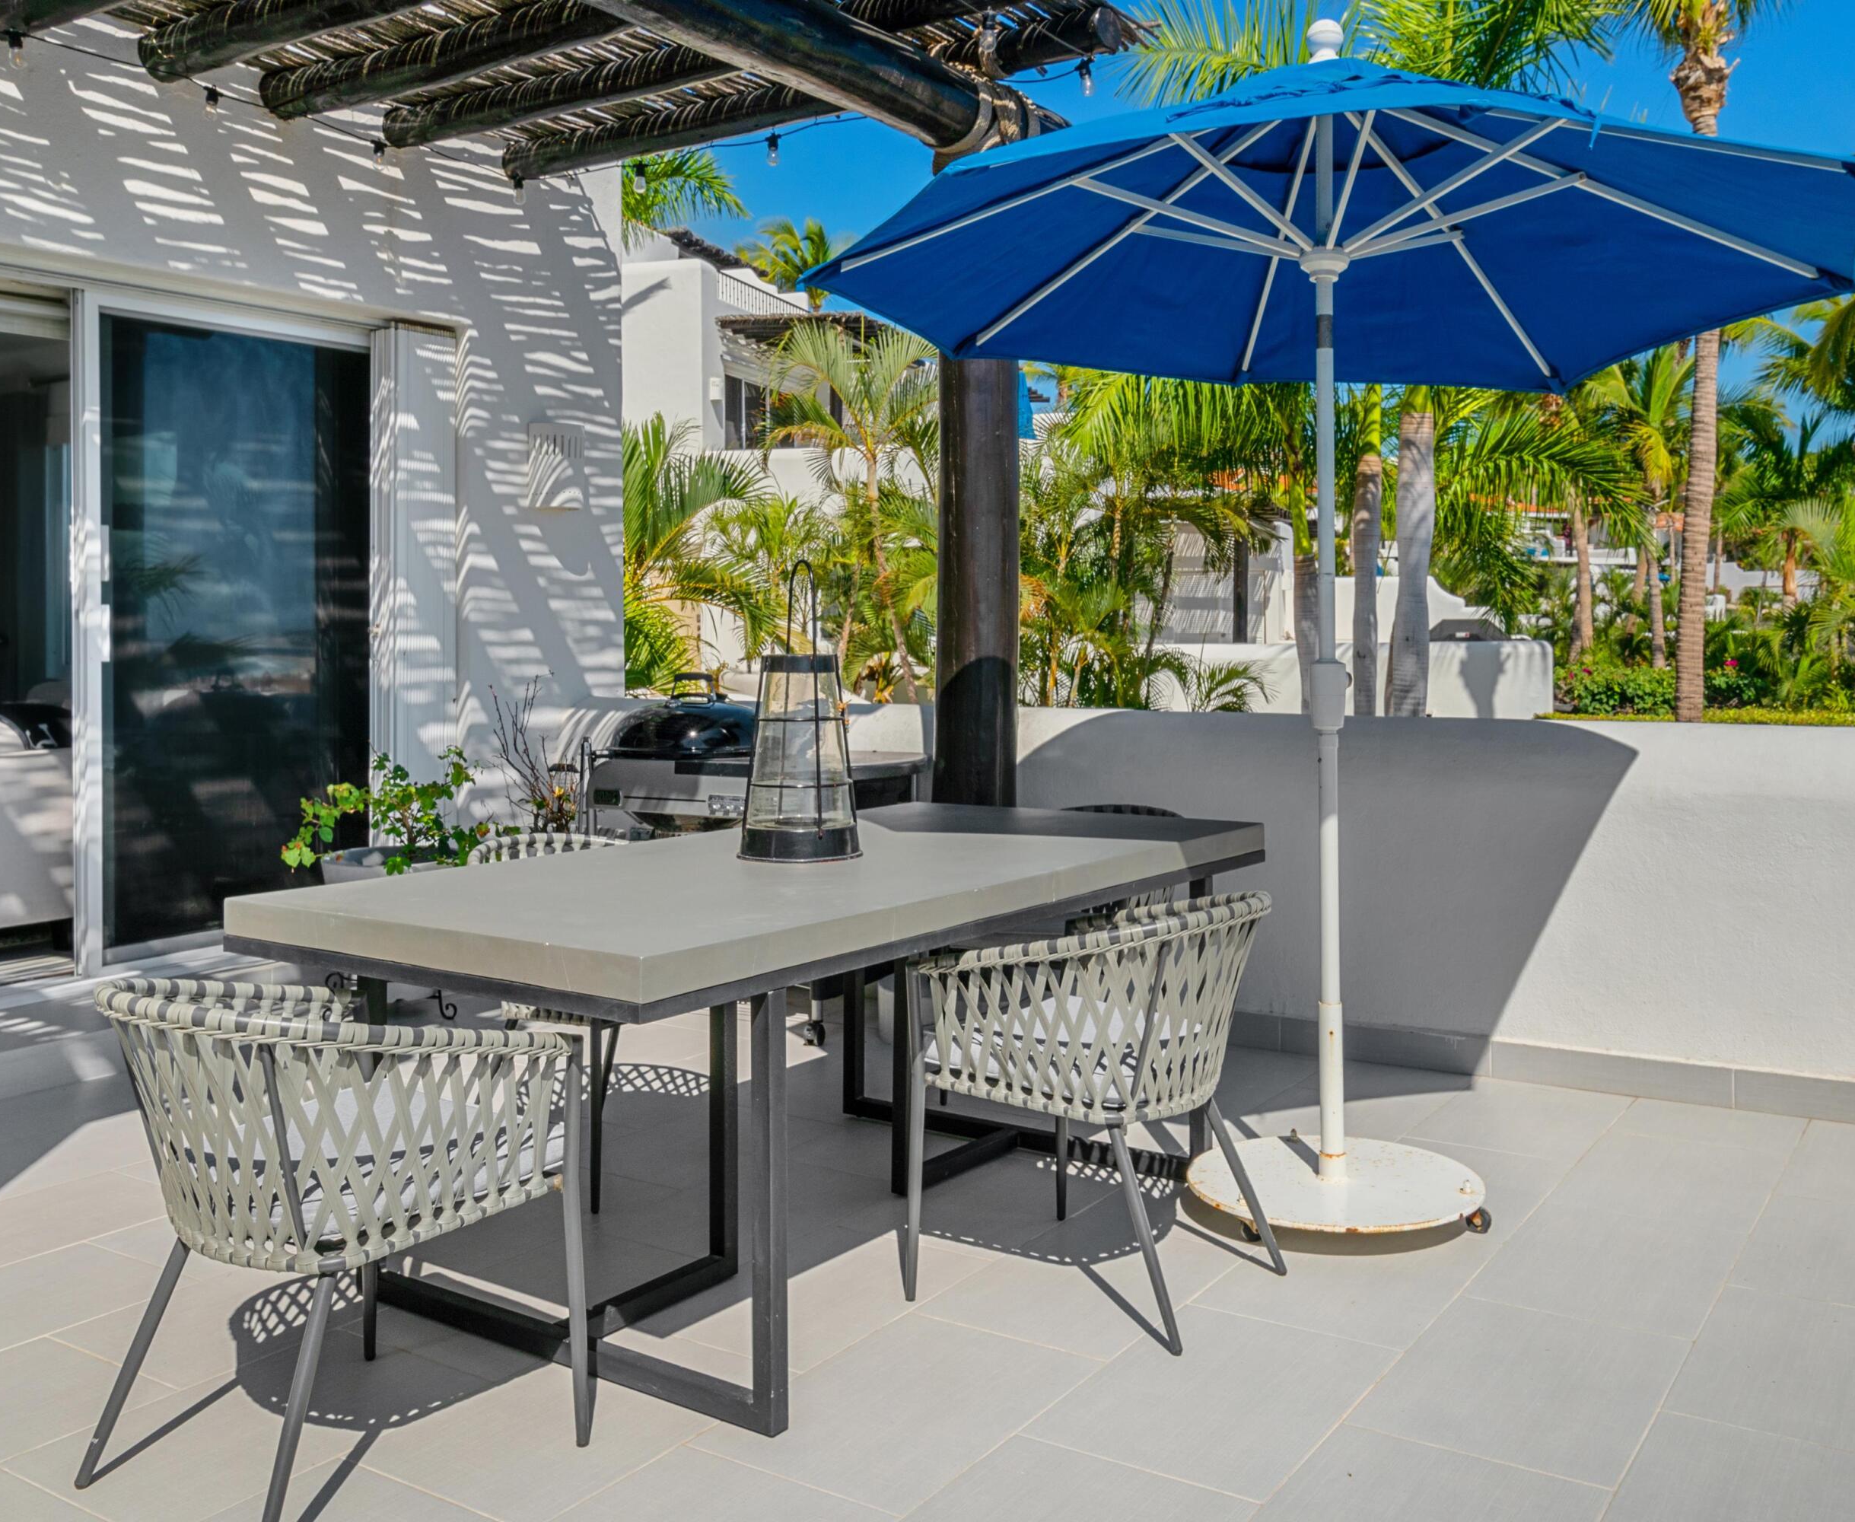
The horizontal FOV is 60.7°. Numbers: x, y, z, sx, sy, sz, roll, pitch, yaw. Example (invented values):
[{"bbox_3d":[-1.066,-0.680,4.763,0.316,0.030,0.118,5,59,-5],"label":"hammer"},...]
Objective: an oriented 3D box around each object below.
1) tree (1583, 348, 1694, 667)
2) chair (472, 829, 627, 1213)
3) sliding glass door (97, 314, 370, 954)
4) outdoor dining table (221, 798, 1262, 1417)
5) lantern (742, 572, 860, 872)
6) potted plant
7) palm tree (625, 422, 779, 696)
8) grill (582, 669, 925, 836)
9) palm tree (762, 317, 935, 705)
[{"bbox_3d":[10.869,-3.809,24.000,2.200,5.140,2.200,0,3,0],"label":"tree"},{"bbox_3d":[-0.777,0.552,3.690,0.590,0.760,0.600,2,4,36],"label":"chair"},{"bbox_3d":[-2.454,-0.432,5.670,0.080,2.200,1.120,2,4,34],"label":"sliding glass door"},{"bbox_3d":[-0.205,0.574,3.277,1.030,0.760,2.030,2,4,36],"label":"outdoor dining table"},{"bbox_3d":[-0.266,-0.109,3.300,0.250,0.605,0.250,0,3,0],"label":"lantern"},{"bbox_3d":[-1.770,0.332,5.200,0.660,0.760,0.580,-2,3,-19],"label":"potted plant"},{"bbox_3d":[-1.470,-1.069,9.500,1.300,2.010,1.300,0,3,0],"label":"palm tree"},{"bbox_3d":[-0.530,0.275,5.220,1.120,1.110,0.670,1,4,33],"label":"grill"},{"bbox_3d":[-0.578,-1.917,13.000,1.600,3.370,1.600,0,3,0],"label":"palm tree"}]

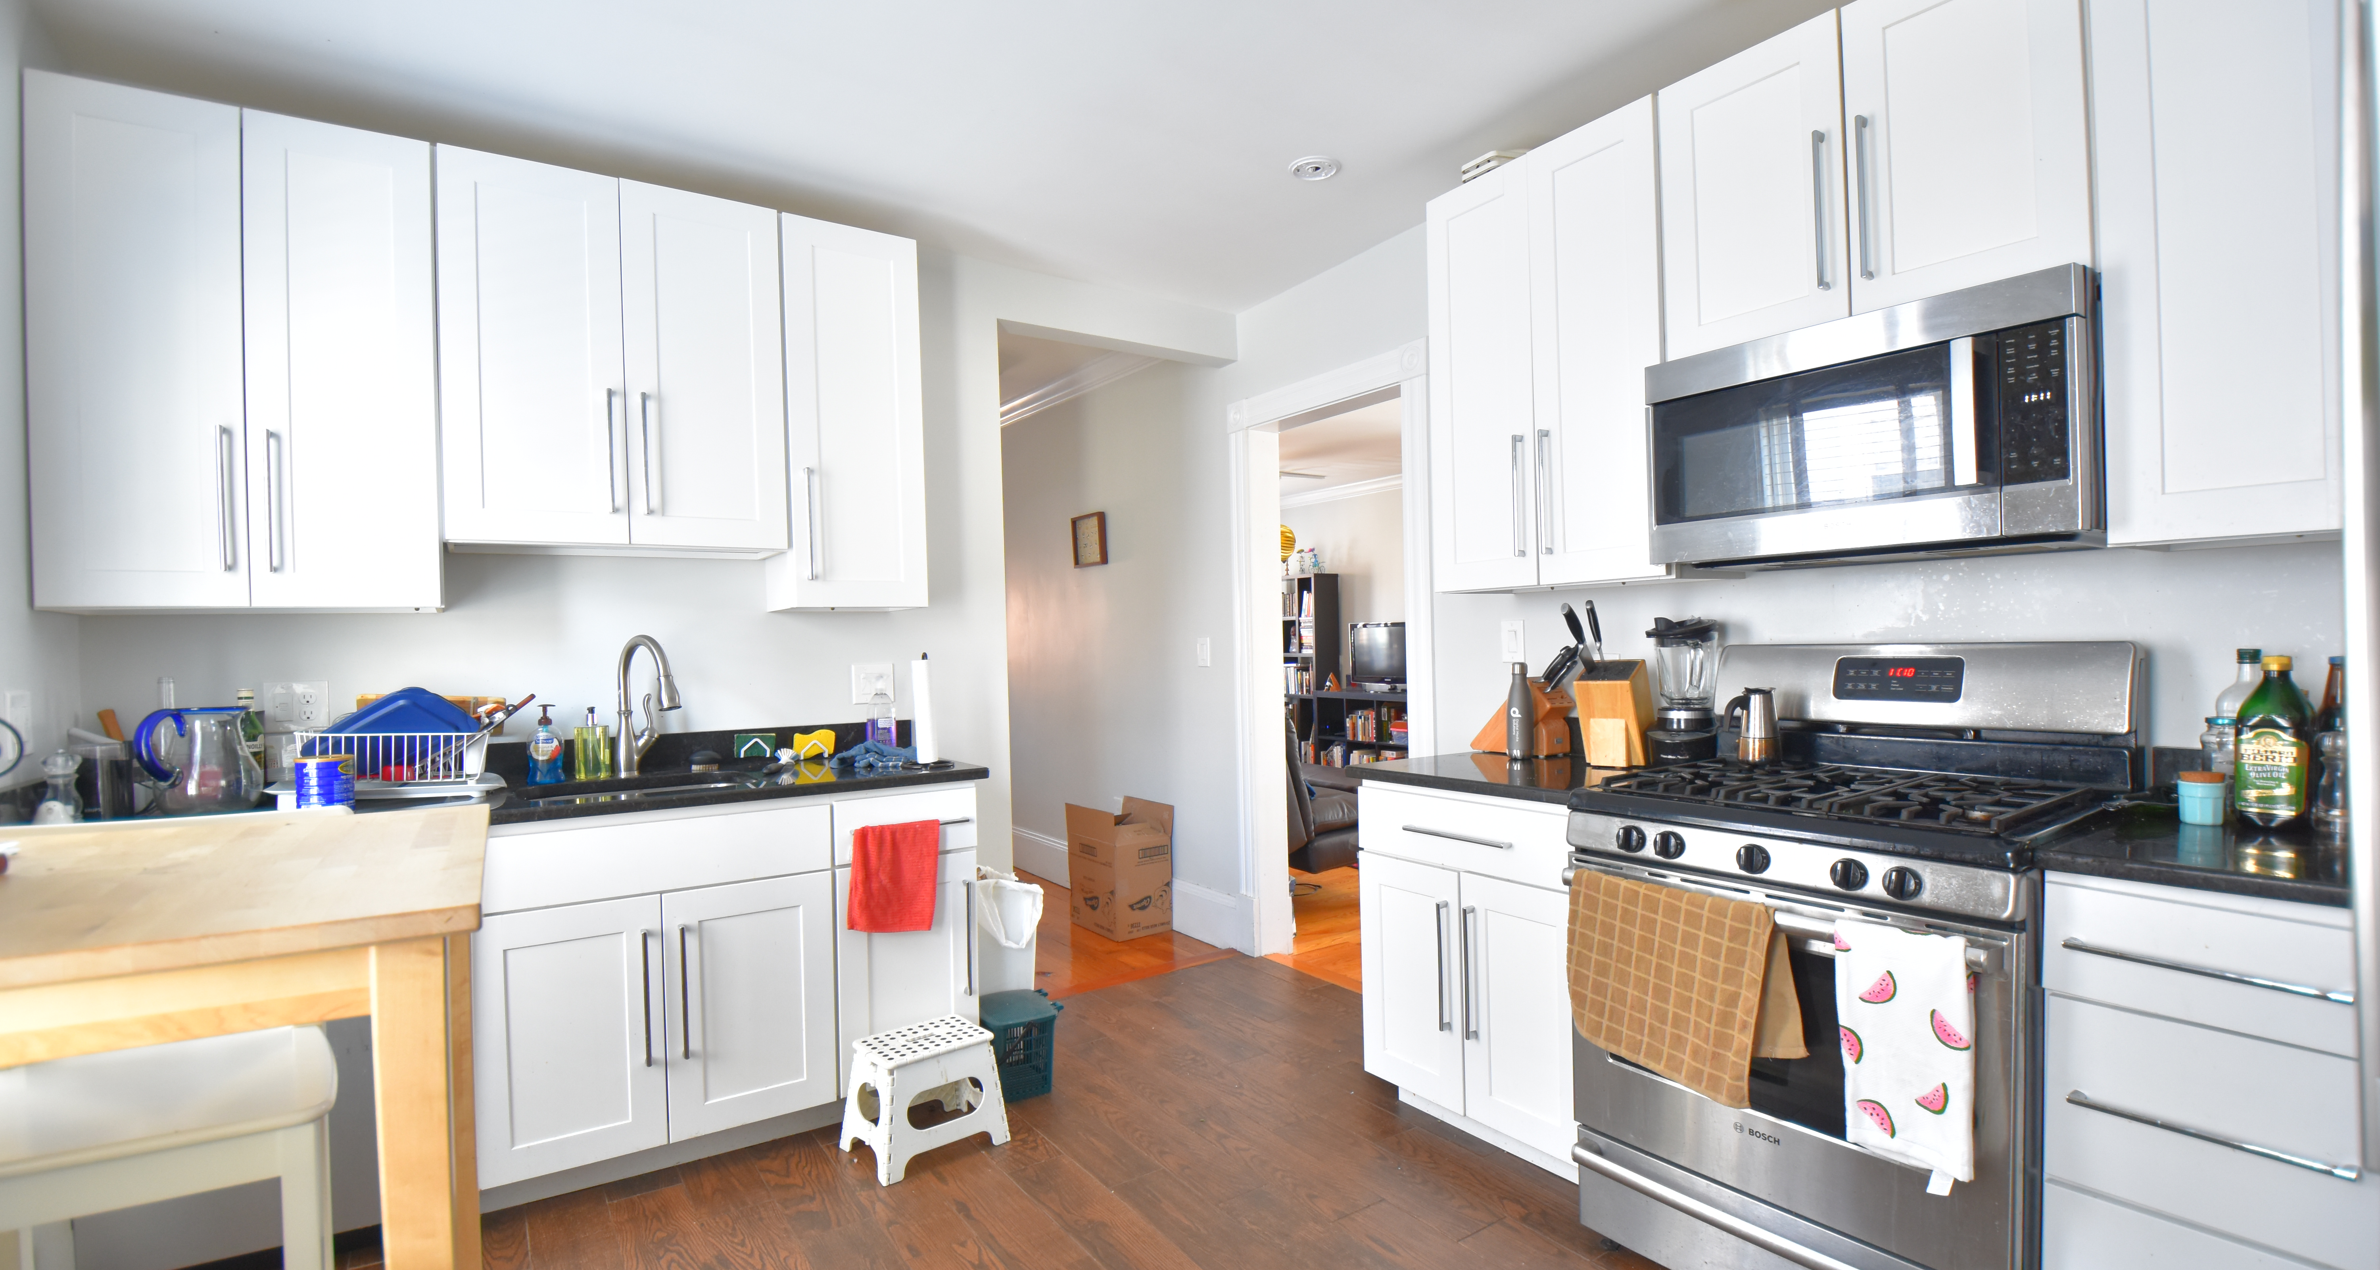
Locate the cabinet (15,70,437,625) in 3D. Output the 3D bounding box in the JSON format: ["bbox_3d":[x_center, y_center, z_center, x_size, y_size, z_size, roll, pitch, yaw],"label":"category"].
[{"bbox_3d":[-2.094,-0.592,2.256,0.645,1.068,0.320,-1,0,-32],"label":"cabinet"}]

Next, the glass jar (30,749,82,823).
[{"bbox_3d":[-2.380,0.329,2.080,0.068,0.170,0.068,-1,-1,-31],"label":"glass jar"}]

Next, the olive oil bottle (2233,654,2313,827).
[{"bbox_3d":[1.776,0.171,1.626,0.072,0.278,0.080,-1,0,-36],"label":"olive oil bottle"}]

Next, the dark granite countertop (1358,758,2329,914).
[{"bbox_3d":[1.188,0.337,2.103,0.660,0.032,1.710,-1,0,-38],"label":"dark granite countertop"}]

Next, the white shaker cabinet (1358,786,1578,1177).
[{"bbox_3d":[0.875,0.802,2.528,0.620,0.880,0.604,-1,0,-38],"label":"white shaker cabinet"}]

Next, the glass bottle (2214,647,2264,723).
[{"bbox_3d":[1.826,0.167,1.709,0.083,0.284,0.083,-1,0,-38],"label":"glass bottle"}]

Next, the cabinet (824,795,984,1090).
[{"bbox_3d":[-0.898,0.798,2.872,0.381,0.790,0.610,-1,0,-31],"label":"cabinet"}]

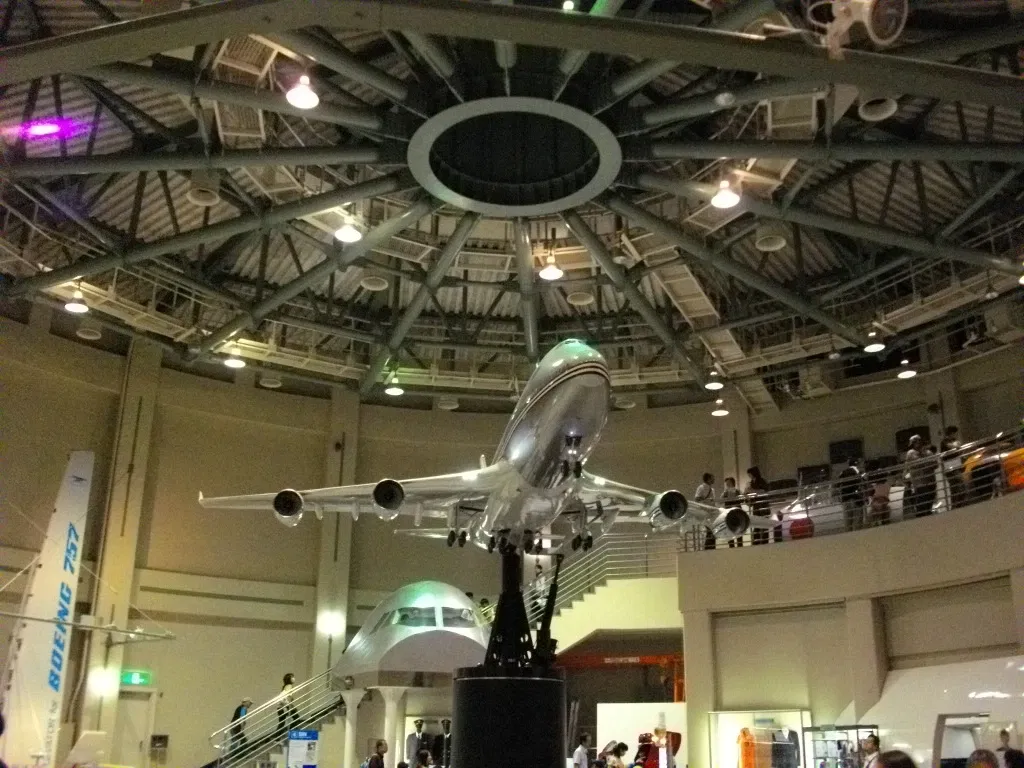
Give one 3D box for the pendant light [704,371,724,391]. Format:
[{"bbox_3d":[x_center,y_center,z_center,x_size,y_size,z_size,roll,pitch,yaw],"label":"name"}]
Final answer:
[{"bbox_3d":[5.689,-0.128,26.654,0.530,0.420,0.530,-4,-19,12],"label":"pendant light"}]

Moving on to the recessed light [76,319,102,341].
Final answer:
[{"bbox_3d":[-10.795,-1.380,24.208,0.665,0.300,0.665,9,-21,-24],"label":"recessed light"}]

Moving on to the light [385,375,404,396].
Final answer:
[{"bbox_3d":[-3.349,0.016,27.181,0.530,0.420,0.530,3,-19,-7],"label":"light"}]

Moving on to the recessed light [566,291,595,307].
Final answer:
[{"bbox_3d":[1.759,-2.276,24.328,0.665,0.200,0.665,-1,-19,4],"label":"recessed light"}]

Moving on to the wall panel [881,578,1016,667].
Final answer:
[{"bbox_3d":[7.607,4.147,16.459,0.120,1.300,3.000,9,-21,-22],"label":"wall panel"}]

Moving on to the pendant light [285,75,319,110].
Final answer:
[{"bbox_3d":[-3.532,-5.005,16.030,0.530,0.400,0.530,5,-19,-14],"label":"pendant light"}]

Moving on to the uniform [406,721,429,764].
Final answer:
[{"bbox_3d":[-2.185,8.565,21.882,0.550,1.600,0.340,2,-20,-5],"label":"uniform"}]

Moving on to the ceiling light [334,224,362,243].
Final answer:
[{"bbox_3d":[-3.564,-3.387,20.700,0.530,0.360,0.530,4,-19,-10],"label":"ceiling light"}]

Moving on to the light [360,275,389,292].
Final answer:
[{"bbox_3d":[-2.896,-2.182,19.975,0.590,0.160,0.590,4,-20,-9],"label":"light"}]

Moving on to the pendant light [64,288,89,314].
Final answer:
[{"bbox_3d":[-8.996,-1.738,19.641,0.500,0.360,0.500,10,-22,-25],"label":"pendant light"}]

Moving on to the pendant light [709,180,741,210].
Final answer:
[{"bbox_3d":[3.574,-3.250,15.882,0.500,0.360,0.500,-4,-20,13],"label":"pendant light"}]

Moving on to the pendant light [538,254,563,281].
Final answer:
[{"bbox_3d":[0.782,-2.330,18.658,0.500,0.360,0.500,0,-20,2],"label":"pendant light"}]

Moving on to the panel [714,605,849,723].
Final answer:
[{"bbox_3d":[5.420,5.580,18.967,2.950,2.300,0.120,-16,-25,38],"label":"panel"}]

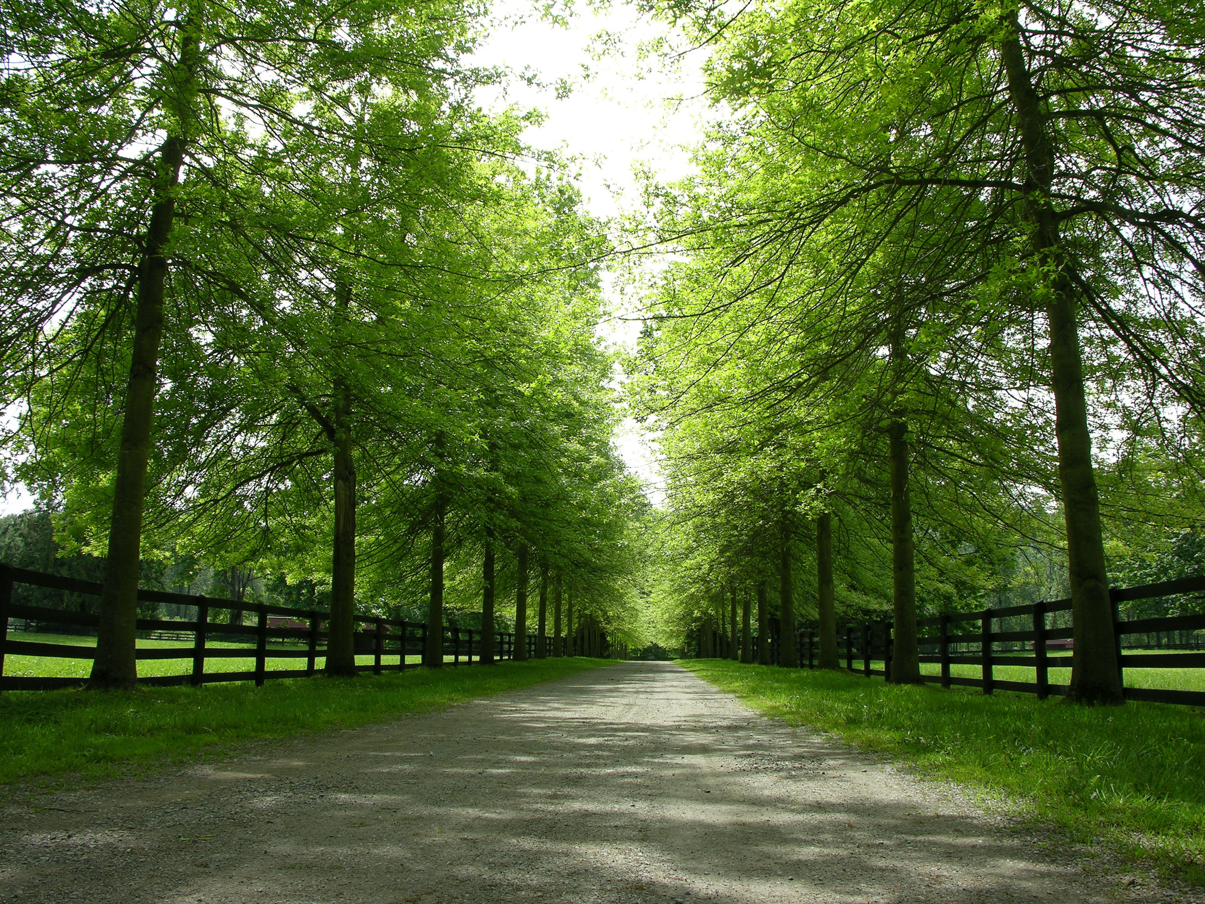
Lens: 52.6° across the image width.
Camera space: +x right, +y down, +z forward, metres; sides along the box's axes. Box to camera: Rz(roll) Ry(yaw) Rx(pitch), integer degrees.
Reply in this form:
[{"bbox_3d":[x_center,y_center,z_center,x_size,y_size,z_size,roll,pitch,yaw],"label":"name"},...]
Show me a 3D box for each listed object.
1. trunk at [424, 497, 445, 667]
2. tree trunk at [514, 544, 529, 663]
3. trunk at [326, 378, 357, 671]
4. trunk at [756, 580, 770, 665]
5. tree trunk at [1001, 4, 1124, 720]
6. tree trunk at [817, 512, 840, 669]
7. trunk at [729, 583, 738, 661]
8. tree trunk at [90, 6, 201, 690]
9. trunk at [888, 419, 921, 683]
[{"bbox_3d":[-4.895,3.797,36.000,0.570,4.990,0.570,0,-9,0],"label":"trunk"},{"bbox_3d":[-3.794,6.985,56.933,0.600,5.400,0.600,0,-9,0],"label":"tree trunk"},{"bbox_3d":[-5.490,1.425,25.720,0.600,6.490,0.600,0,-9,0],"label":"trunk"},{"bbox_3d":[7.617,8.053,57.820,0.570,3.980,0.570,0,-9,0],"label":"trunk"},{"bbox_3d":[5.463,-1.339,14.792,0.560,8.630,0.560,-3,-9,-1],"label":"tree trunk"},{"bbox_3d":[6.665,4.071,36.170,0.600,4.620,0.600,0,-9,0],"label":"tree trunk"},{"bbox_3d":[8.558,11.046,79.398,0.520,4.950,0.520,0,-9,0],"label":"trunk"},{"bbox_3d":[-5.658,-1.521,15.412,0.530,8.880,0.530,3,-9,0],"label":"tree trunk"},{"bbox_3d":[6.210,2.000,25.237,0.600,5.440,0.600,0,-9,0],"label":"trunk"}]

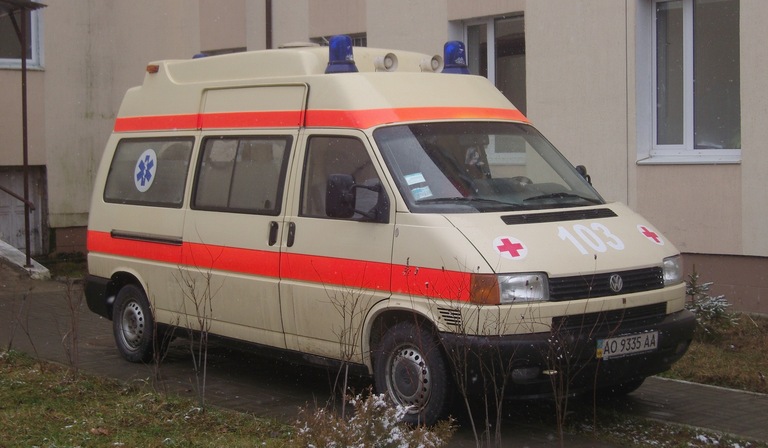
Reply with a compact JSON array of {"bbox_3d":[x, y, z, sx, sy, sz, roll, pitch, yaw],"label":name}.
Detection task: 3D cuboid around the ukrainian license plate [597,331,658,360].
[{"bbox_3d":[1.385,0.685,7.926,0.520,0.112,0.020,-4,5,-39],"label":"ukrainian license plate"}]

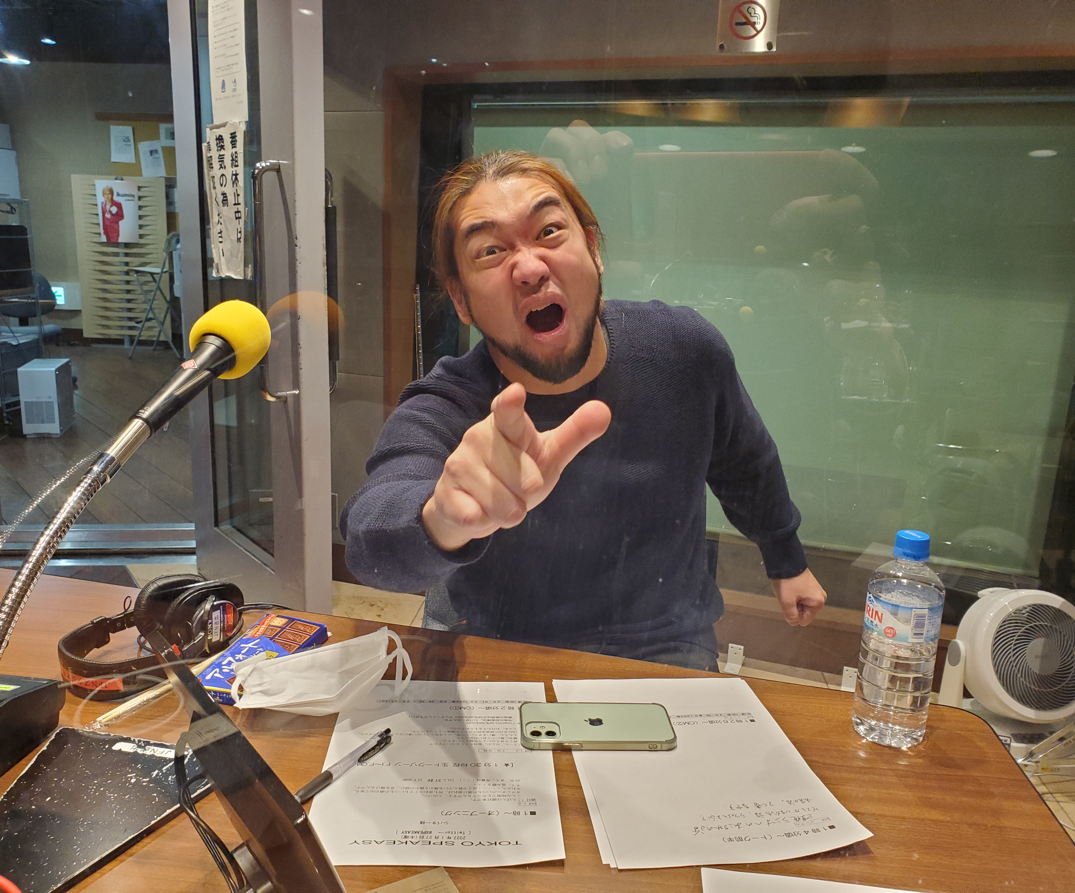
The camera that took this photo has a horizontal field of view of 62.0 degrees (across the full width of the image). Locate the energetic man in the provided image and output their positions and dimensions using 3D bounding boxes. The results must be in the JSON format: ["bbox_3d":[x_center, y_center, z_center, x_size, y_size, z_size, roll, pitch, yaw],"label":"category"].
[{"bbox_3d":[0.101,0.316,1.097,0.685,1.296,0.830,1,14,-4],"label":"energetic man"}]

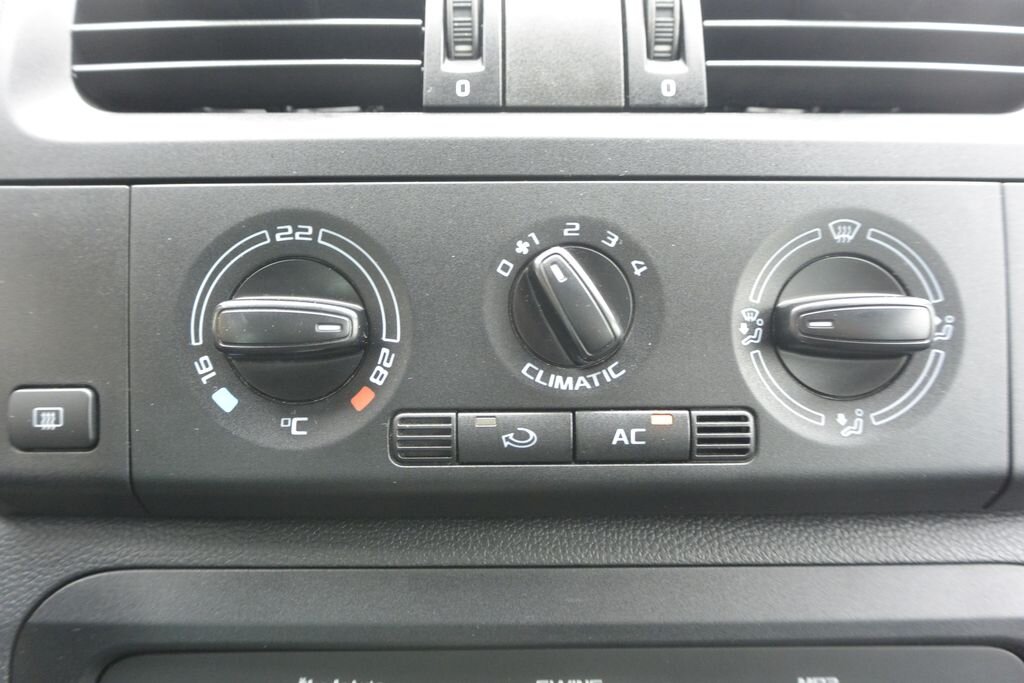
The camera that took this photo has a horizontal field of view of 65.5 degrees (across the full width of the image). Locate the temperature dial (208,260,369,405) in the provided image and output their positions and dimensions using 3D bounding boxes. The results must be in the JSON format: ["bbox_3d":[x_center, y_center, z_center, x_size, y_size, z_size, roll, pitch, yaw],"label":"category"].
[{"bbox_3d":[-0.051,-0.003,0.184,0.035,0.035,0.014,0,-2,0],"label":"temperature dial"}]

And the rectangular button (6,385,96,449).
[{"bbox_3d":[-0.108,0.018,0.188,0.020,0.015,0.006,0,-2,0],"label":"rectangular button"}]

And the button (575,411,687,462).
[{"bbox_3d":[0.029,0.023,0.190,0.027,0.012,0.006,0,-2,0],"label":"button"}]

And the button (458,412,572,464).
[{"bbox_3d":[0.001,0.023,0.190,0.027,0.012,0.006,0,-2,0],"label":"button"}]

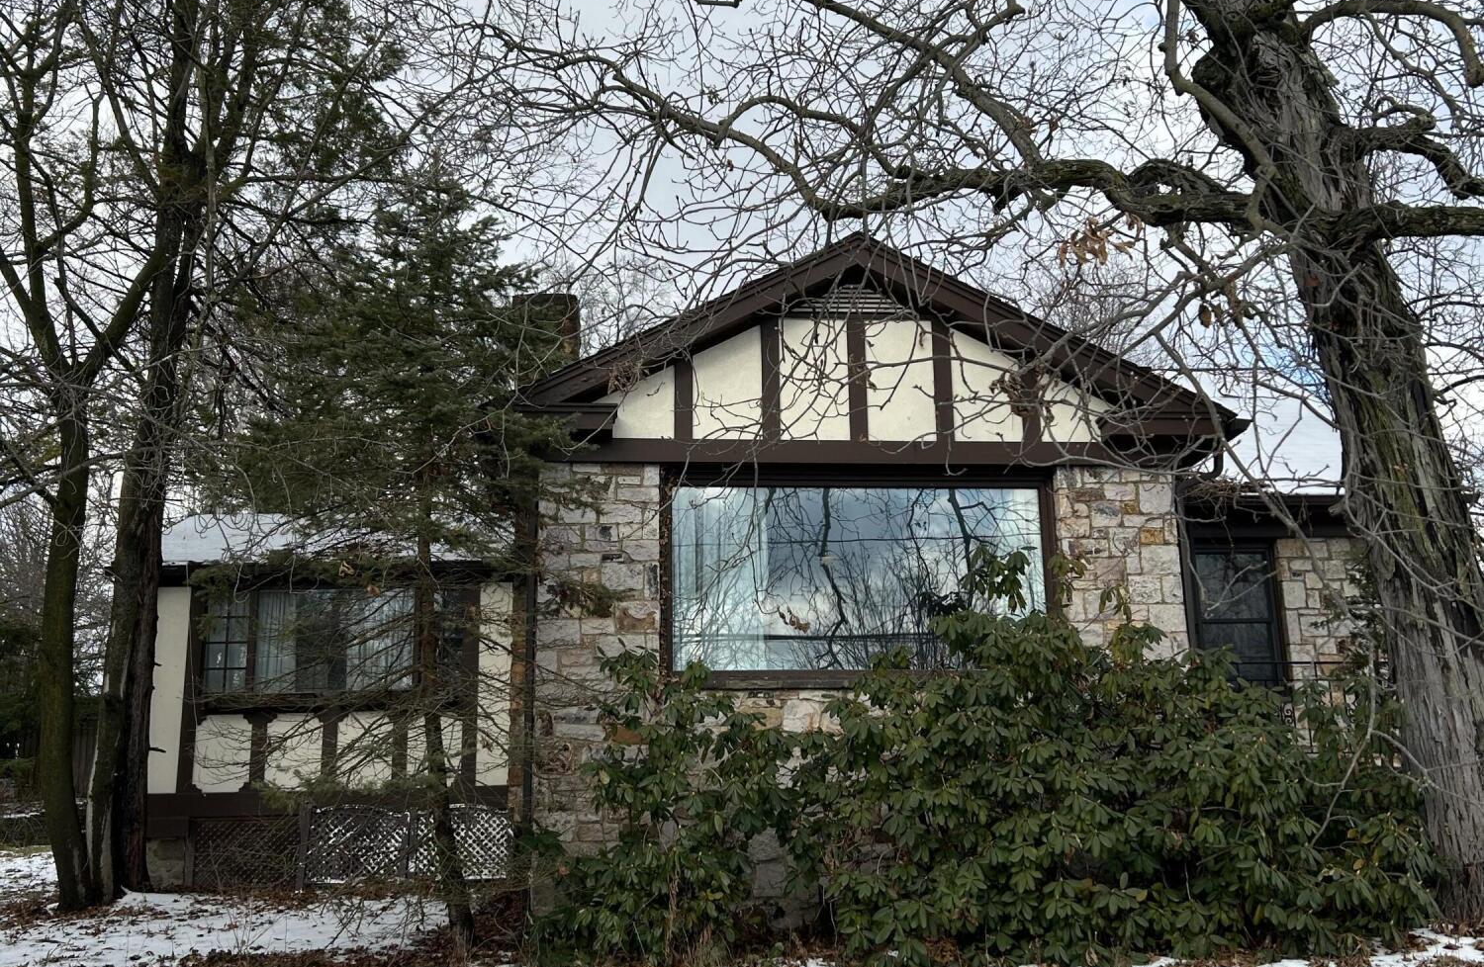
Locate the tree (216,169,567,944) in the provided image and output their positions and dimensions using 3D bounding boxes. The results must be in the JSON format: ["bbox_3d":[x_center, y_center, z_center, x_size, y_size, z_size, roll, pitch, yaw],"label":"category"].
[{"bbox_3d":[-2.597,0.357,10.979,2.610,5.910,2.561,0,-14,-6],"label":"tree"}]

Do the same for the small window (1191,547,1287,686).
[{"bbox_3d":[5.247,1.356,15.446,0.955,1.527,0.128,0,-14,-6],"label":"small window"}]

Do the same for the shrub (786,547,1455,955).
[{"bbox_3d":[2.601,1.988,10.912,4.679,2.906,2.069,0,-14,-6],"label":"shrub"}]

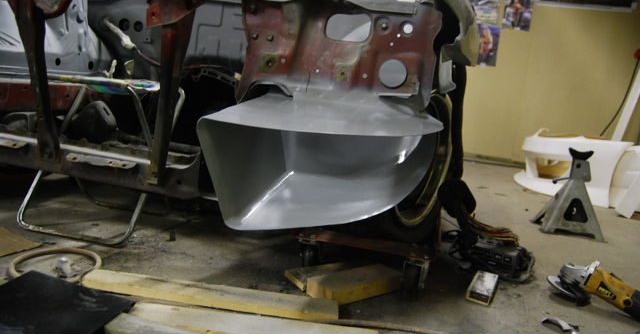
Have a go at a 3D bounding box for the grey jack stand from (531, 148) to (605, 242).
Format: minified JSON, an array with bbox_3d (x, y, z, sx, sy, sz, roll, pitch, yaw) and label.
[{"bbox_3d":[0.973,0.097,1.846,0.215,0.310,0.185,8,9,19],"label":"grey jack stand"}]

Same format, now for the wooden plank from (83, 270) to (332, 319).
[{"bbox_3d":[-0.219,0.257,0.971,0.520,0.016,0.062,6,8,4],"label":"wooden plank"}]

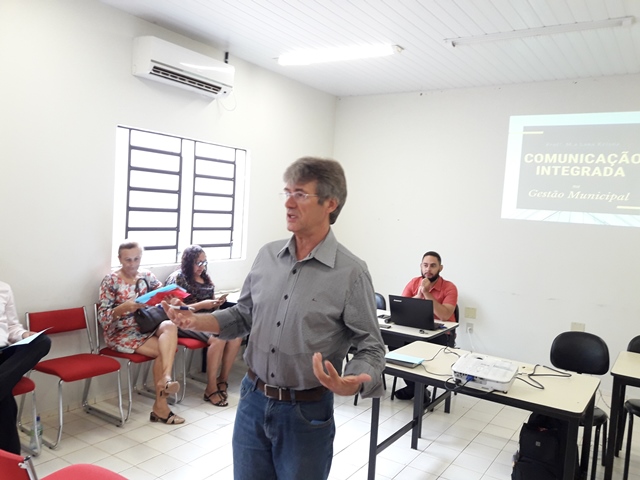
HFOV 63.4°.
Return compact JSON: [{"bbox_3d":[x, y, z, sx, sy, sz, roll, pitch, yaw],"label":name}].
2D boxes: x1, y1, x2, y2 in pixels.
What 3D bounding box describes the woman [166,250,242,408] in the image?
[{"bbox_3d":[-0.954,0.654,4.166,0.710,1.210,0.530,5,4,29],"label":"woman"}]

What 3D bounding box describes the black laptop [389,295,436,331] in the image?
[{"bbox_3d":[0.748,0.536,3.953,0.355,0.230,0.310,6,4,34],"label":"black laptop"}]

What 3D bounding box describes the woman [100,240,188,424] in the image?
[{"bbox_3d":[-1.261,0.643,3.685,0.740,1.250,0.540,6,4,39],"label":"woman"}]

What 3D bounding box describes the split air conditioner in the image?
[{"bbox_3d":[-1.088,-1.389,4.239,0.205,0.275,0.875,6,4,34],"label":"split air conditioner"}]

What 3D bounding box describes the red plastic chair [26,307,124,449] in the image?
[{"bbox_3d":[-1.636,0.876,3.440,0.540,0.770,0.470,6,4,34],"label":"red plastic chair"}]

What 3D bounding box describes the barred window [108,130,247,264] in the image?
[{"bbox_3d":[-1.164,-0.335,4.537,0.120,1.070,1.480,6,4,34],"label":"barred window"}]

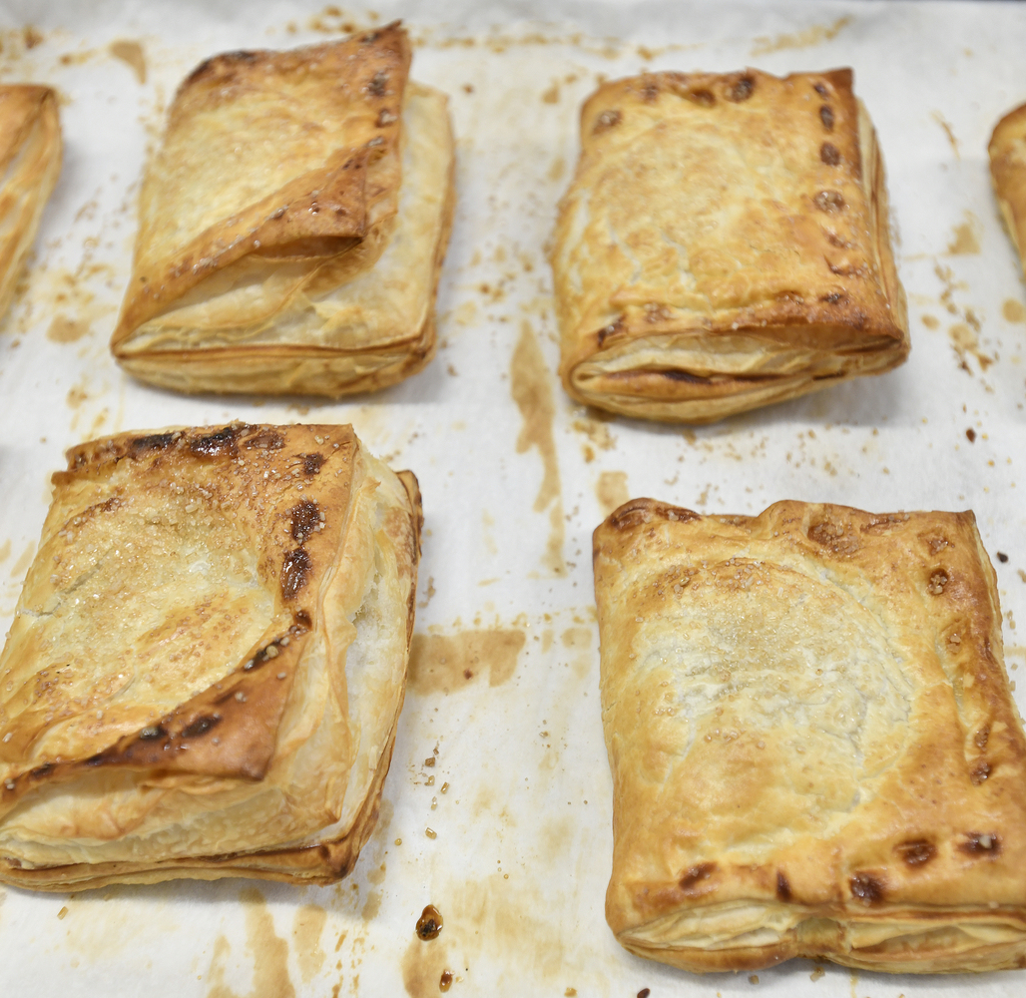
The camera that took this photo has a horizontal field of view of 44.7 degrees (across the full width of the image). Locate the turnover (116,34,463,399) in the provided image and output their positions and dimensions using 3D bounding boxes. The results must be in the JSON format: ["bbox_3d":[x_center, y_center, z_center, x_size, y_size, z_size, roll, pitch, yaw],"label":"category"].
[{"bbox_3d":[-0.073,-0.102,0.434,0.101,0.034,0.129,2,56,1],"label":"turnover"}]

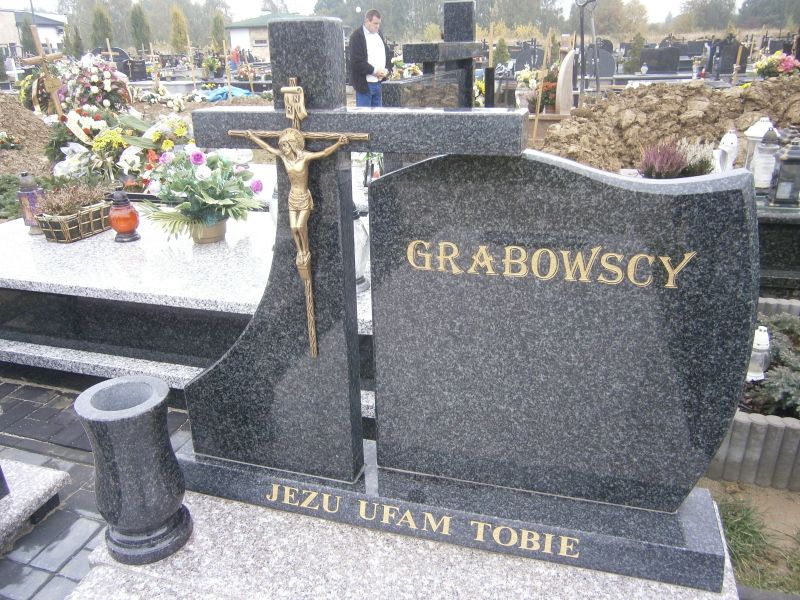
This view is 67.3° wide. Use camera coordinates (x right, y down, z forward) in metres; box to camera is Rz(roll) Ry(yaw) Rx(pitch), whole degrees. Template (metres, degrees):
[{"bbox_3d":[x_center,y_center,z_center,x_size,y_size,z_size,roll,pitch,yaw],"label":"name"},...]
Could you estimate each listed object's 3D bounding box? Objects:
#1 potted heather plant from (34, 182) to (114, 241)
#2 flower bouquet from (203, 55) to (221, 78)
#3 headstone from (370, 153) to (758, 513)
[{"bbox_3d":[-1.602,-0.442,2.986,0.190,0.240,0.330,6,24,16],"label":"potted heather plant"},{"bbox_3d":[-5.052,-6.258,16.104,0.530,0.700,0.500,-1,22,0],"label":"flower bouquet"},{"bbox_3d":[0.296,0.063,1.223,0.710,0.750,0.080,5,23,15],"label":"headstone"}]

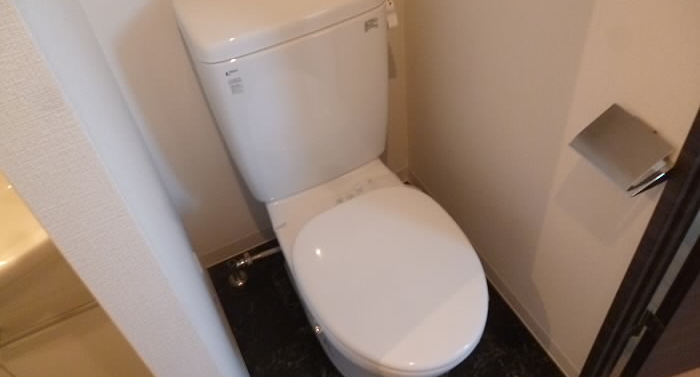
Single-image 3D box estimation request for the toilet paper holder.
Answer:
[{"bbox_3d":[0.425,-0.054,0.903,0.091,0.086,0.124,-23,48,-14],"label":"toilet paper holder"}]

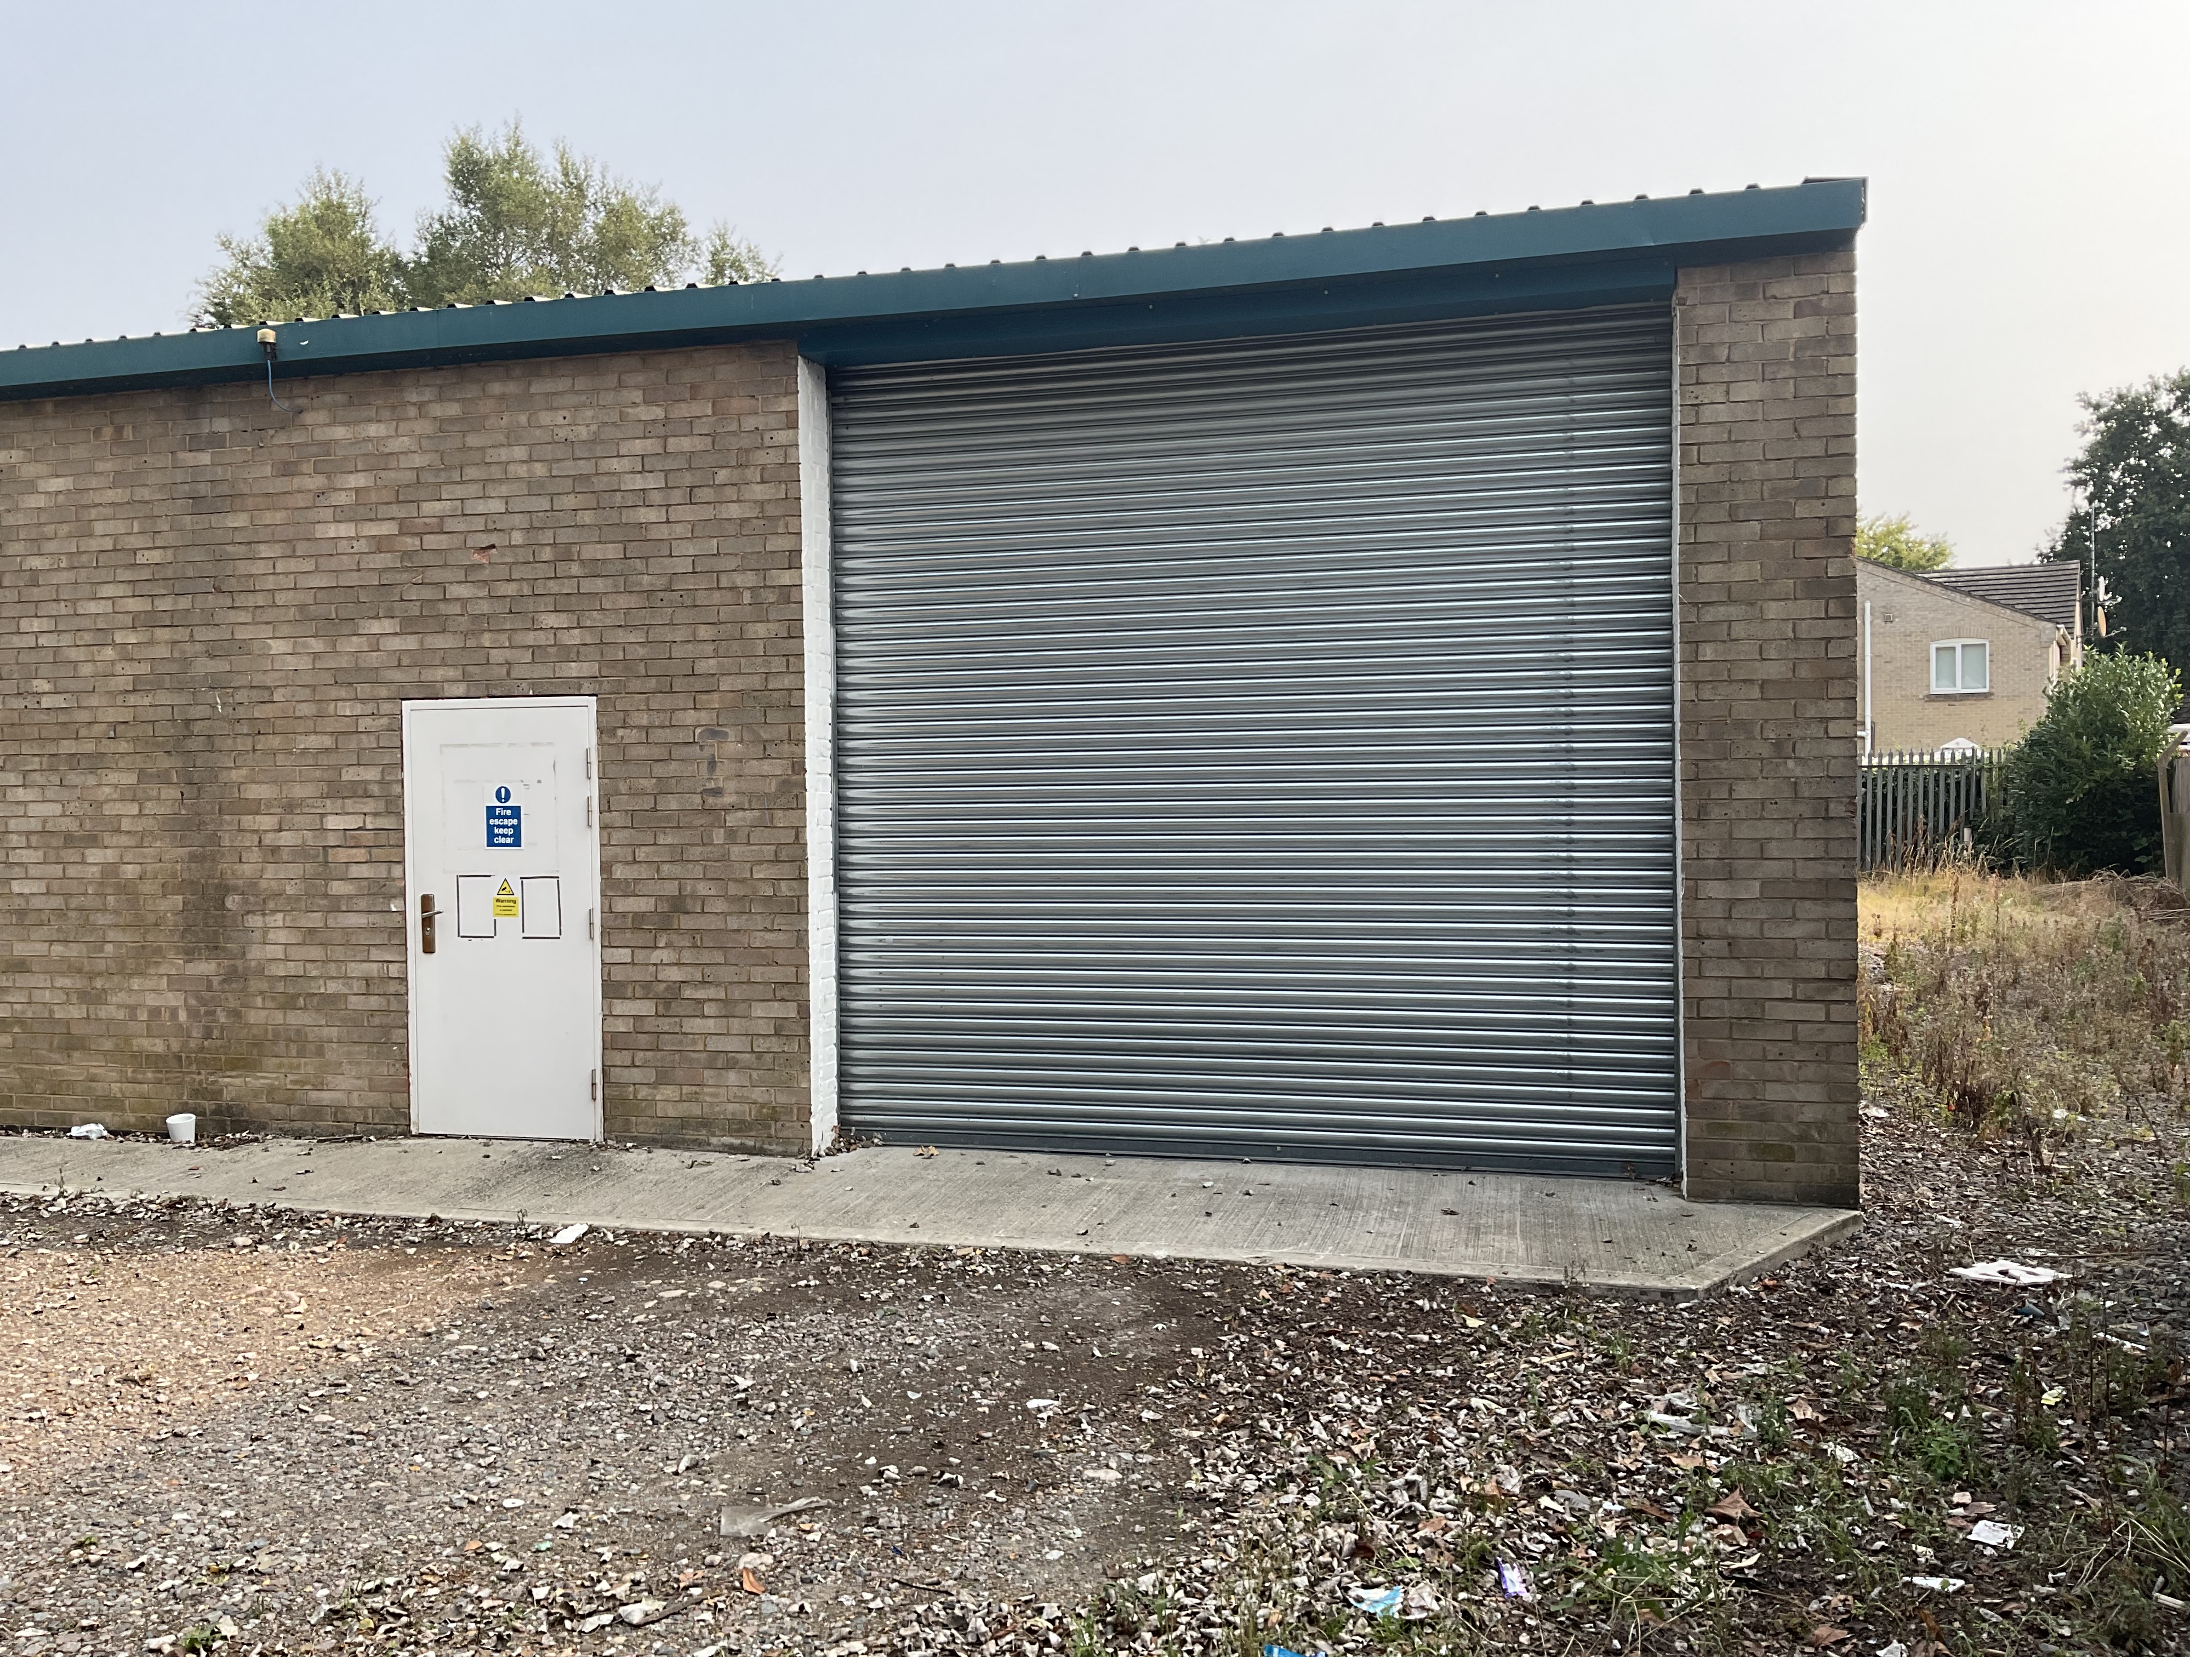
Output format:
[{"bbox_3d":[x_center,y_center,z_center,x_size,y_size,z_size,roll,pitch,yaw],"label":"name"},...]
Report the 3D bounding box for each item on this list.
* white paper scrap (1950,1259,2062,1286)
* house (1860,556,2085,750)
[{"bbox_3d":[2.995,1.459,6.076,0.320,0.030,0.270,-2,2,-32],"label":"white paper scrap"},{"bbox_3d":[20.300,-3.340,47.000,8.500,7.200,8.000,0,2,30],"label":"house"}]

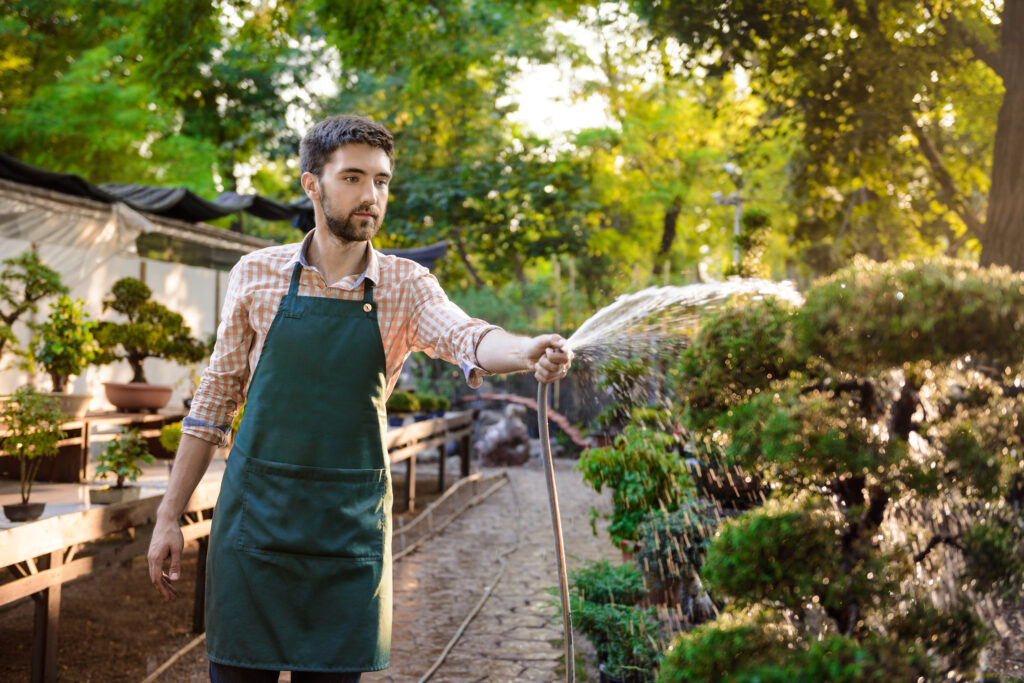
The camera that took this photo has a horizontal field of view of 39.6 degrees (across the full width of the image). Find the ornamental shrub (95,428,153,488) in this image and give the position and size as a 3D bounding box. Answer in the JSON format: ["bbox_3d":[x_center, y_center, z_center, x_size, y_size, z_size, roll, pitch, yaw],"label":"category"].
[{"bbox_3d":[-1.579,0.475,5.780,0.235,0.245,0.210,1,-1,-7],"label":"ornamental shrub"}]

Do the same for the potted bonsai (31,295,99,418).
[{"bbox_3d":[-2.124,0.071,6.750,0.320,0.585,0.300,1,-1,-7],"label":"potted bonsai"}]

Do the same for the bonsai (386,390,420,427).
[{"bbox_3d":[-0.932,0.570,12.100,0.300,0.305,0.300,1,-1,-7],"label":"bonsai"}]

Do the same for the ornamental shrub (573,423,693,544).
[{"bbox_3d":[0.685,0.799,7.950,0.640,0.660,0.560,1,-1,-7],"label":"ornamental shrub"}]

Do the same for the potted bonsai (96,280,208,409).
[{"bbox_3d":[-1.868,0.016,7.350,0.600,0.700,0.460,1,-1,-7],"label":"potted bonsai"}]

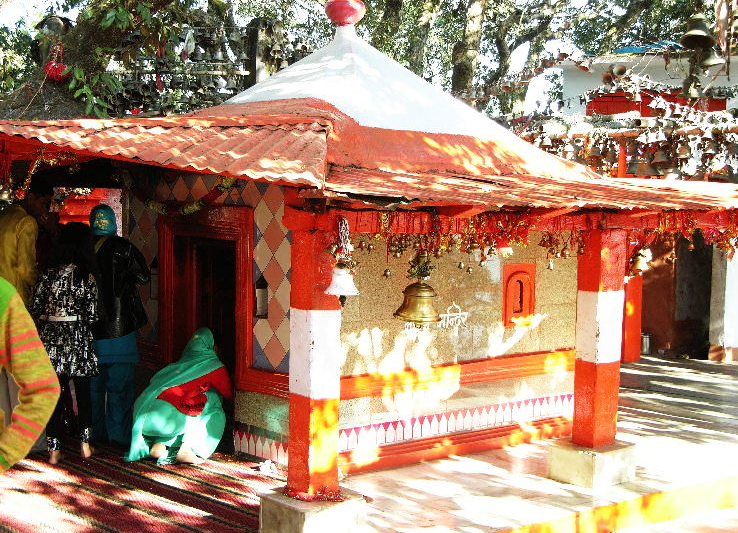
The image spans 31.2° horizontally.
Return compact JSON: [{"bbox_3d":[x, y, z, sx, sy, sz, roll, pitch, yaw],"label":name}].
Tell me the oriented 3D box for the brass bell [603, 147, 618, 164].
[{"bbox_3d":[2.431,-1.117,13.300,0.155,0.175,0.155,1,4,0],"label":"brass bell"}]

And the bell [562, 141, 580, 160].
[{"bbox_3d":[1.962,-1.124,12.800,0.166,0.188,0.166,1,4,0],"label":"bell"}]

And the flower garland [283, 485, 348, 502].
[{"bbox_3d":[-0.271,1.121,6.746,0.250,0.045,0.235,-2,5,-42],"label":"flower garland"}]

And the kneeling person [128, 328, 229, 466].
[{"bbox_3d":[-1.143,0.758,7.997,0.500,0.800,0.600,4,4,44],"label":"kneeling person"}]

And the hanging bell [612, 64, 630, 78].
[{"bbox_3d":[2.484,-1.918,13.000,0.165,0.150,0.165,1,4,0],"label":"hanging bell"}]

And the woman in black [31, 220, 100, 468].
[{"bbox_3d":[-1.990,0.489,8.633,0.430,1.530,0.300,0,4,-19],"label":"woman in black"}]

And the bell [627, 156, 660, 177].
[{"bbox_3d":[2.618,-0.954,12.600,0.308,0.185,0.308,1,4,0],"label":"bell"}]

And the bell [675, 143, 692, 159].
[{"bbox_3d":[3.155,-1.167,13.300,0.160,0.158,0.160,1,4,0],"label":"bell"}]

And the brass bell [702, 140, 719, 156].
[{"bbox_3d":[3.308,-1.143,12.800,0.147,0.150,0.147,1,4,0],"label":"brass bell"}]

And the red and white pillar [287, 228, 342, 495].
[{"bbox_3d":[-0.274,0.475,6.729,0.195,1.327,0.180,-2,5,-42],"label":"red and white pillar"}]

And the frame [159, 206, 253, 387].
[{"bbox_3d":[-1.104,0.205,9.140,0.140,1.188,1.081,-2,5,-43],"label":"frame"}]

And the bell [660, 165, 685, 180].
[{"bbox_3d":[2.894,-0.896,12.600,0.217,0.148,0.217,1,4,0],"label":"bell"}]

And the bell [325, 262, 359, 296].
[{"bbox_3d":[-0.140,0.066,6.712,0.169,0.168,0.169,1,4,0],"label":"bell"}]

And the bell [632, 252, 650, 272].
[{"bbox_3d":[1.774,-0.033,8.600,0.117,0.140,0.117,1,4,0],"label":"bell"}]

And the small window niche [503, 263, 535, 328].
[{"bbox_3d":[1.069,0.205,9.604,0.349,0.451,0.080,-2,5,-43],"label":"small window niche"}]

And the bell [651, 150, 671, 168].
[{"bbox_3d":[2.824,-1.036,12.800,0.184,0.169,0.184,1,4,0],"label":"bell"}]

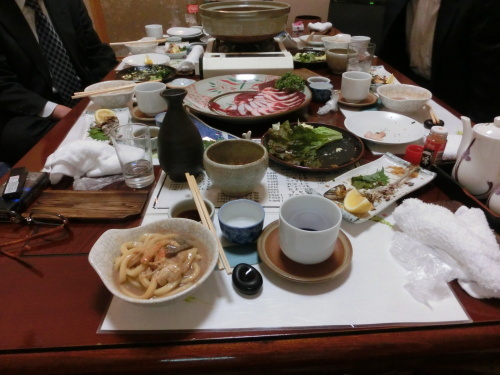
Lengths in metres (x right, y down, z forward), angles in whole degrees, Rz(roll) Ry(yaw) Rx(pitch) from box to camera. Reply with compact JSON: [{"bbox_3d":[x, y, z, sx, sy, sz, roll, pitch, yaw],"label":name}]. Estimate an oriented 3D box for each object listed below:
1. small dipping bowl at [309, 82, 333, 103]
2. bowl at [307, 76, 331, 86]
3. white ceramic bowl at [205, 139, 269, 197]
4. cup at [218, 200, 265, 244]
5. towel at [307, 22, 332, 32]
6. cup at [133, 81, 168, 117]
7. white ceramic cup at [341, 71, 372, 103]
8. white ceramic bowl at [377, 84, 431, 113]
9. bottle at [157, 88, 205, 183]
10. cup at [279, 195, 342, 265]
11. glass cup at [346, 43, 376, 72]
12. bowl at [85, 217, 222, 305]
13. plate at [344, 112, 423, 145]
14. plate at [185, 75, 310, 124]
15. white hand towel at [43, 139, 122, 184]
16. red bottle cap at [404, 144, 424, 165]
[{"bbox_3d":[0.206,-0.278,1.020,0.069,0.044,0.069,0,34,0],"label":"small dipping bowl"},{"bbox_3d":[0.211,-0.309,1.065,0.070,0.042,0.070,0,33,0],"label":"bowl"},{"bbox_3d":[-0.024,-0.031,0.629,0.112,0.076,0.112,0,34,0],"label":"white ceramic bowl"},{"bbox_3d":[-0.011,0.055,0.501,0.067,0.044,0.067,0,33,0],"label":"cup"},{"bbox_3d":[0.393,-0.908,1.950,0.145,0.047,0.100,0,33,0],"label":"towel"},{"bbox_3d":[-0.256,-0.229,0.916,0.082,0.070,0.082,0,34,0],"label":"cup"},{"bbox_3d":[0.300,-0.283,0.990,0.082,0.070,0.082,0,34,0],"label":"white ceramic cup"},{"bbox_3d":[0.419,-0.240,0.953,0.139,0.048,0.139,0,33,0],"label":"white ceramic bowl"},{"bbox_3d":[-0.128,-0.092,0.638,0.085,0.168,0.085,0,34,0],"label":"bottle"},{"bbox_3d":[0.077,0.058,0.455,0.078,0.064,0.078,0,33,0],"label":"cup"},{"bbox_3d":[0.372,-0.414,1.161,0.087,0.115,0.087,0,33,0],"label":"glass cup"},{"bbox_3d":[-0.121,0.104,0.451,0.166,0.052,0.145,6,35,9],"label":"bowl"},{"bbox_3d":[0.312,-0.134,0.812,0.178,0.023,0.178,0,33,0],"label":"plate"},{"bbox_3d":[-0.003,-0.238,0.958,0.344,0.049,0.344,0,34,0],"label":"plate"},{"bbox_3d":[-0.302,-0.052,0.661,0.168,0.050,0.092,-8,34,-13],"label":"white hand towel"},{"bbox_3d":[0.299,-0.059,0.632,0.031,0.024,0.031,0,34,0],"label":"red bottle cap"}]

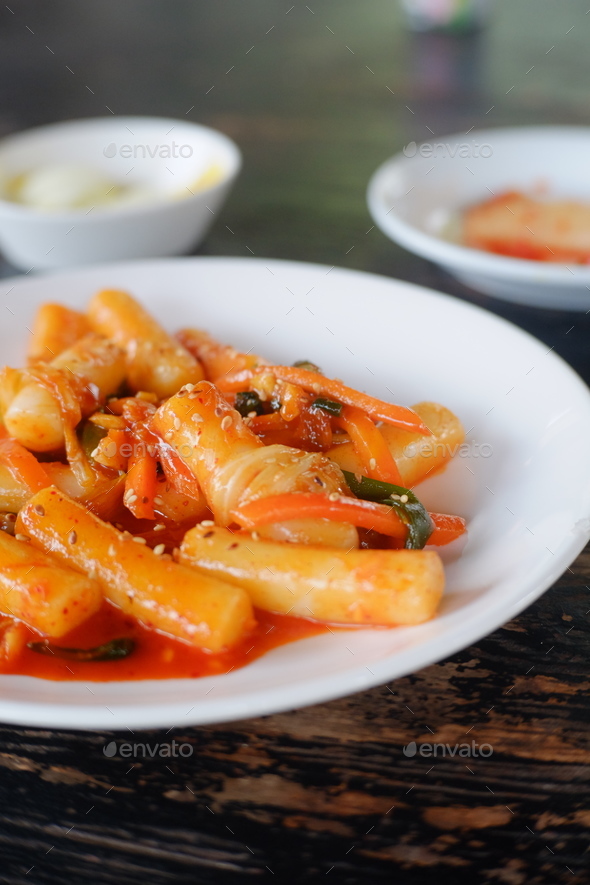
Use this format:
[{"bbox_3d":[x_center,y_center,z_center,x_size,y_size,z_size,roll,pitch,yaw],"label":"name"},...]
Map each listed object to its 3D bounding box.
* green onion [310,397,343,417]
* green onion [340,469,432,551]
[{"bbox_3d":[0.009,-0.010,0.359,0.008,0.003,0.004,17,32,4],"label":"green onion"},{"bbox_3d":[0.026,0.020,0.375,0.027,0.016,0.017,6,30,10],"label":"green onion"}]

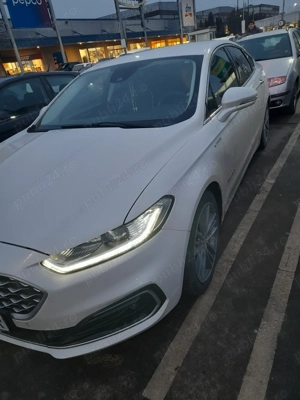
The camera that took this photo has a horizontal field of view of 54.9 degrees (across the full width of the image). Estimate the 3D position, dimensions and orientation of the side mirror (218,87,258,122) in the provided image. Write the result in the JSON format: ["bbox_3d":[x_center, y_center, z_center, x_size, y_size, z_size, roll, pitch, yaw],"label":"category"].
[{"bbox_3d":[0.633,-0.678,2.032,0.250,0.200,0.200,5,30,27],"label":"side mirror"}]

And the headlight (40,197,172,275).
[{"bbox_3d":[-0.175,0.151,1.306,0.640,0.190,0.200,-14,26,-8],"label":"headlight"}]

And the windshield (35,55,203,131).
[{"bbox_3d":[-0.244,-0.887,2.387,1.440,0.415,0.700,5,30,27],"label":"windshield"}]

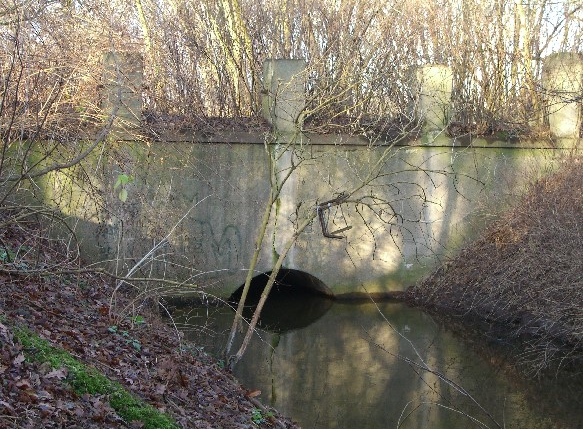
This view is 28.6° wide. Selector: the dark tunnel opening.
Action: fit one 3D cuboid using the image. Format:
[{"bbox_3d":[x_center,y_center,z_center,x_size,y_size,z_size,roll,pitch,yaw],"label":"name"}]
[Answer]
[{"bbox_3d":[-0.209,1.020,14.137,1.330,0.780,0.700,0,3,-16],"label":"dark tunnel opening"}]

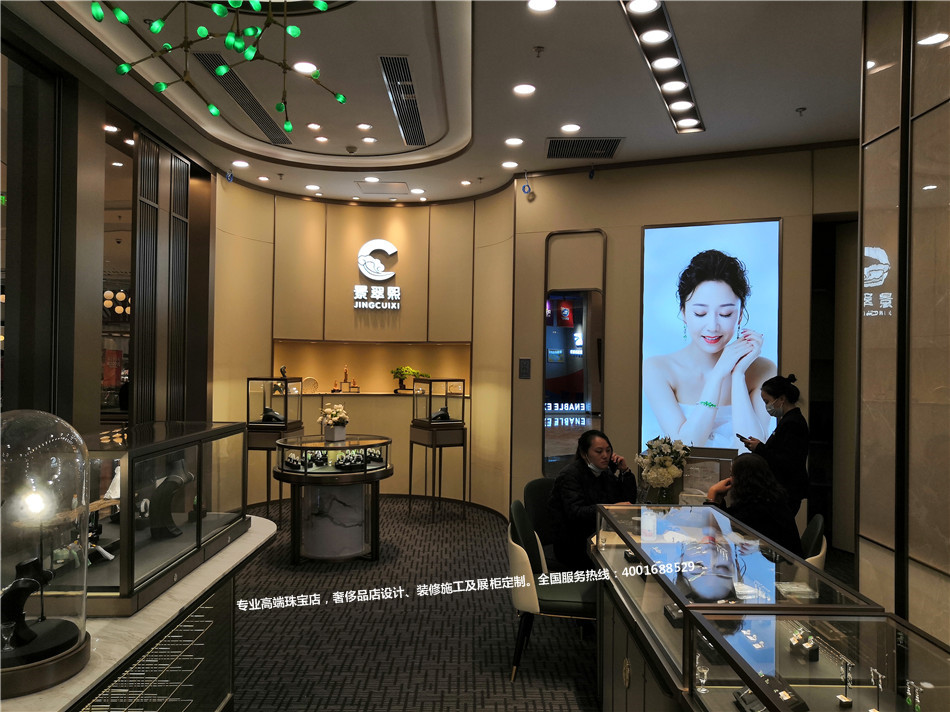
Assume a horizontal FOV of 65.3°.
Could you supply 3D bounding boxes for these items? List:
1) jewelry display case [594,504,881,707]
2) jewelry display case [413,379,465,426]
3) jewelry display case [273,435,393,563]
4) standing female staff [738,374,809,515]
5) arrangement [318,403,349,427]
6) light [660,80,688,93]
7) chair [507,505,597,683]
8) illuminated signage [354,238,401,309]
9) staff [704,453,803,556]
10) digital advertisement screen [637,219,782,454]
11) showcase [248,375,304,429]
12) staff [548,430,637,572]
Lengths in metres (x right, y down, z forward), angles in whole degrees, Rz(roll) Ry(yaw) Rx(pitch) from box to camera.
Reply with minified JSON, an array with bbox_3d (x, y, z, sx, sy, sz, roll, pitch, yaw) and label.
[{"bbox_3d":[0.827,1.135,2.725,0.570,0.905,1.500,1,0,0],"label":"jewelry display case"},{"bbox_3d":[-0.383,0.501,7.894,0.413,0.488,0.413,1,-1,-31],"label":"jewelry display case"},{"bbox_3d":[-1.197,1.196,6.273,1.020,0.949,1.020,1,-1,0],"label":"jewelry display case"},{"bbox_3d":[1.802,0.902,4.438,0.400,1.578,0.440,1,-1,-16],"label":"standing female staff"},{"bbox_3d":[-1.196,0.492,6.263,0.260,0.215,0.240,1,-1,0],"label":"arrangement"},{"bbox_3d":[1.456,-1.978,5.414,0.183,0.040,0.183,1,-1,24],"label":"light"},{"bbox_3d":[0.471,1.165,3.710,0.550,0.850,0.500,1,-1,17],"label":"chair"},{"bbox_3d":[-1.190,-0.998,9.036,0.569,0.860,0.060,1,-1,-11],"label":"illuminated signage"},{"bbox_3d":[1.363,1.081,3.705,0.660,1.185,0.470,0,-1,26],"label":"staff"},{"bbox_3d":[2.162,-0.145,6.879,1.277,2.219,0.070,1,-1,24],"label":"digital advertisement screen"},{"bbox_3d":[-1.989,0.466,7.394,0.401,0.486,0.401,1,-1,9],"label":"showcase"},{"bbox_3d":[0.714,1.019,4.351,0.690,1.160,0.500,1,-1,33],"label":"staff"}]

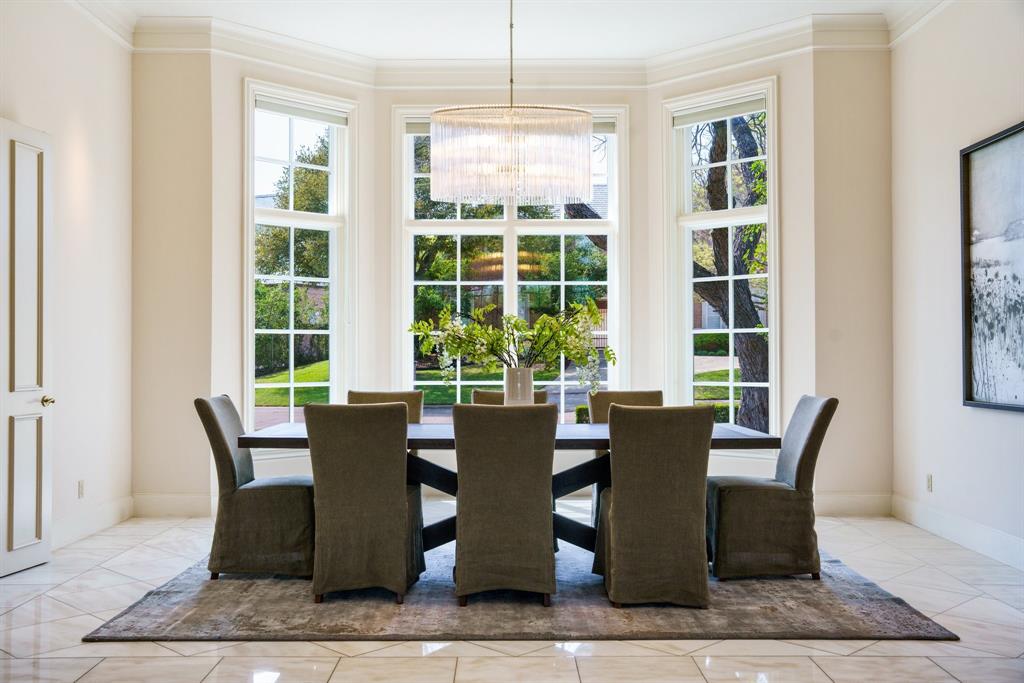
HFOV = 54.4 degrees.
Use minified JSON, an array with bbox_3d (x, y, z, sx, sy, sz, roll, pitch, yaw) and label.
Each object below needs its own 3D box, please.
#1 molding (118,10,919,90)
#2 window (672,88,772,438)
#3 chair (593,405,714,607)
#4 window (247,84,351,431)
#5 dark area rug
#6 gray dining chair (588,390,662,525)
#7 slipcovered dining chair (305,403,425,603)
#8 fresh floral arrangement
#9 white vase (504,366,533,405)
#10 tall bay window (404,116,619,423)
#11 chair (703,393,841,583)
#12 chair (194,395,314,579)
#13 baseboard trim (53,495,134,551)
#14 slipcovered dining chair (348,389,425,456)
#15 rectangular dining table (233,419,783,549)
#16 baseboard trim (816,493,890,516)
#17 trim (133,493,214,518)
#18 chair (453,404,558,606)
[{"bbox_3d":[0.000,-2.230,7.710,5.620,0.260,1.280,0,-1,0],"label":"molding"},{"bbox_3d":[1.674,-0.529,7.828,0.120,2.710,0.870,1,-1,-45],"label":"window"},{"bbox_3d":[0.671,0.760,4.818,0.495,0.945,0.640,0,-1,0],"label":"chair"},{"bbox_3d":[-1.675,-0.558,7.878,0.930,2.740,0.130,1,-1,-42],"label":"window"},{"bbox_3d":[0.040,1.256,5.494,3.650,0.015,2.740,0,-1,0],"label":"dark area rug"},{"bbox_3d":[0.711,0.774,5.988,0.485,0.945,0.640,0,-1,0],"label":"gray dining chair"},{"bbox_3d":[-0.722,0.767,4.940,0.490,0.955,0.640,0,-1,0],"label":"slipcovered dining chair"},{"bbox_3d":[0.000,0.028,5.600,1.160,0.560,0.750,0,-1,0],"label":"fresh floral arrangement"},{"bbox_3d":[0.041,0.320,5.496,0.165,0.344,0.165,0,-1,0],"label":"white vase"},{"bbox_3d":[-0.004,-0.518,8.337,1.780,2.710,0.120,0,-1,0],"label":"tall bay window"},{"bbox_3d":[1.383,0.765,5.416,0.640,0.945,0.485,0,-1,0],"label":"chair"},{"bbox_3d":[-1.360,0.774,5.470,0.640,0.955,0.490,0,-1,0],"label":"chair"},{"bbox_3d":[-2.775,1.189,6.655,0.025,0.180,1.320,0,-1,0],"label":"baseboard trim"},{"bbox_3d":[-0.790,0.782,6.110,0.490,0.955,0.640,0,-1,0],"label":"slipcovered dining chair"},{"bbox_3d":[-0.015,0.878,5.599,2.770,0.765,1.020,0,-1,0],"label":"rectangular dining table"},{"bbox_3d":[2.515,1.197,7.305,0.570,0.180,0.025,0,-1,0],"label":"baseboard trim"},{"bbox_3d":[-2.469,1.190,7.206,0.583,0.180,0.025,0,-1,0],"label":"trim"},{"bbox_3d":[-0.029,0.762,4.851,0.485,0.945,0.640,0,-1,0],"label":"chair"}]

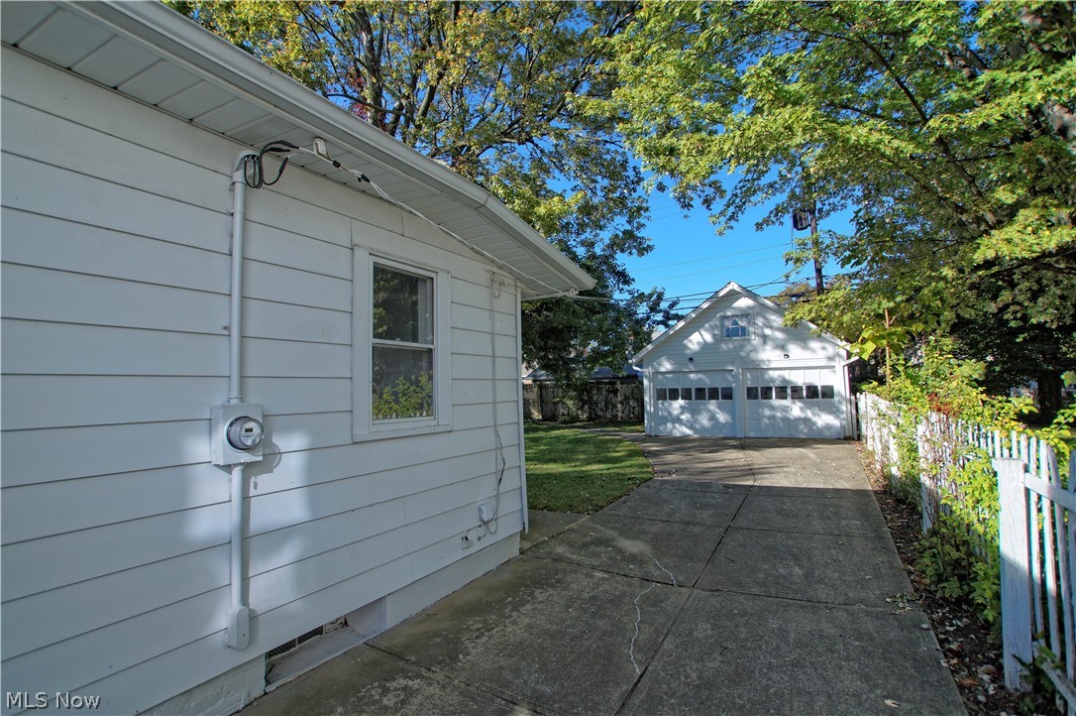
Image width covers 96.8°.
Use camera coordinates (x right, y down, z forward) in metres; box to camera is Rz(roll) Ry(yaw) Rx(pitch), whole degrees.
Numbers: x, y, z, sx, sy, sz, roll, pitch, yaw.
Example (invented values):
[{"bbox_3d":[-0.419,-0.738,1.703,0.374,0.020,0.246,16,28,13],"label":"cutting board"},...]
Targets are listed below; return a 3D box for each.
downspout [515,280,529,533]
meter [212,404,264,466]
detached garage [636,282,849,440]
[{"bbox_3d":[-0.154,0.467,4.670,0.065,2.454,0.080,-3,-4,31],"label":"downspout"},{"bbox_3d":[-1.442,0.370,2.332,0.195,0.283,0.190,-3,-4,31],"label":"meter"},{"bbox_3d":[7.417,0.215,17.630,6.500,4.780,6.600,-3,-4,24],"label":"detached garage"}]

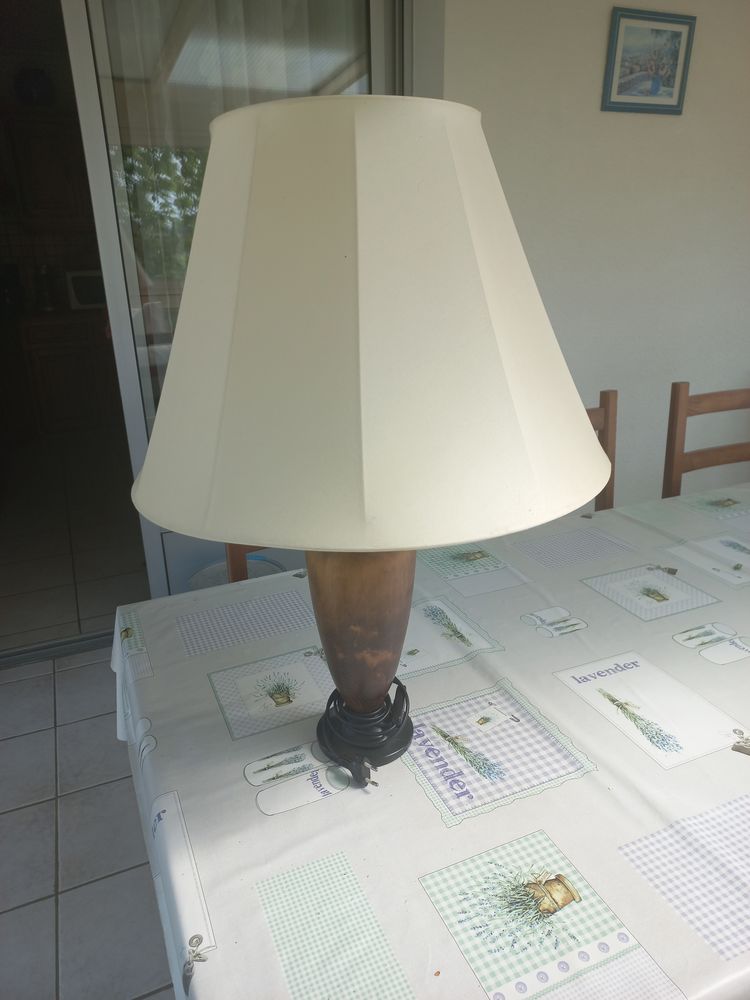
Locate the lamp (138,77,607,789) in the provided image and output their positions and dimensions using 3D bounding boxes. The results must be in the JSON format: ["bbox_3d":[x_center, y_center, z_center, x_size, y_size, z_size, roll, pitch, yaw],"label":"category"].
[{"bbox_3d":[-0.010,-0.024,0.691,0.434,0.604,0.434,-10,21,-21],"label":"lamp"}]

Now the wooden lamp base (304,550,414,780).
[{"bbox_3d":[-0.012,0.105,0.736,0.118,0.330,0.120,-10,21,-21],"label":"wooden lamp base"}]

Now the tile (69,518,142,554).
[{"bbox_3d":[-1.242,0.168,3.373,0.333,0.010,0.333,-10,21,-21],"label":"tile"}]

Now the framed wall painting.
[{"bbox_3d":[0.918,-1.448,2.391,0.346,0.295,0.020,-10,24,-21],"label":"framed wall painting"}]

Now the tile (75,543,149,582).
[{"bbox_3d":[-1.107,0.266,3.087,0.333,0.010,0.333,-10,21,-21],"label":"tile"}]

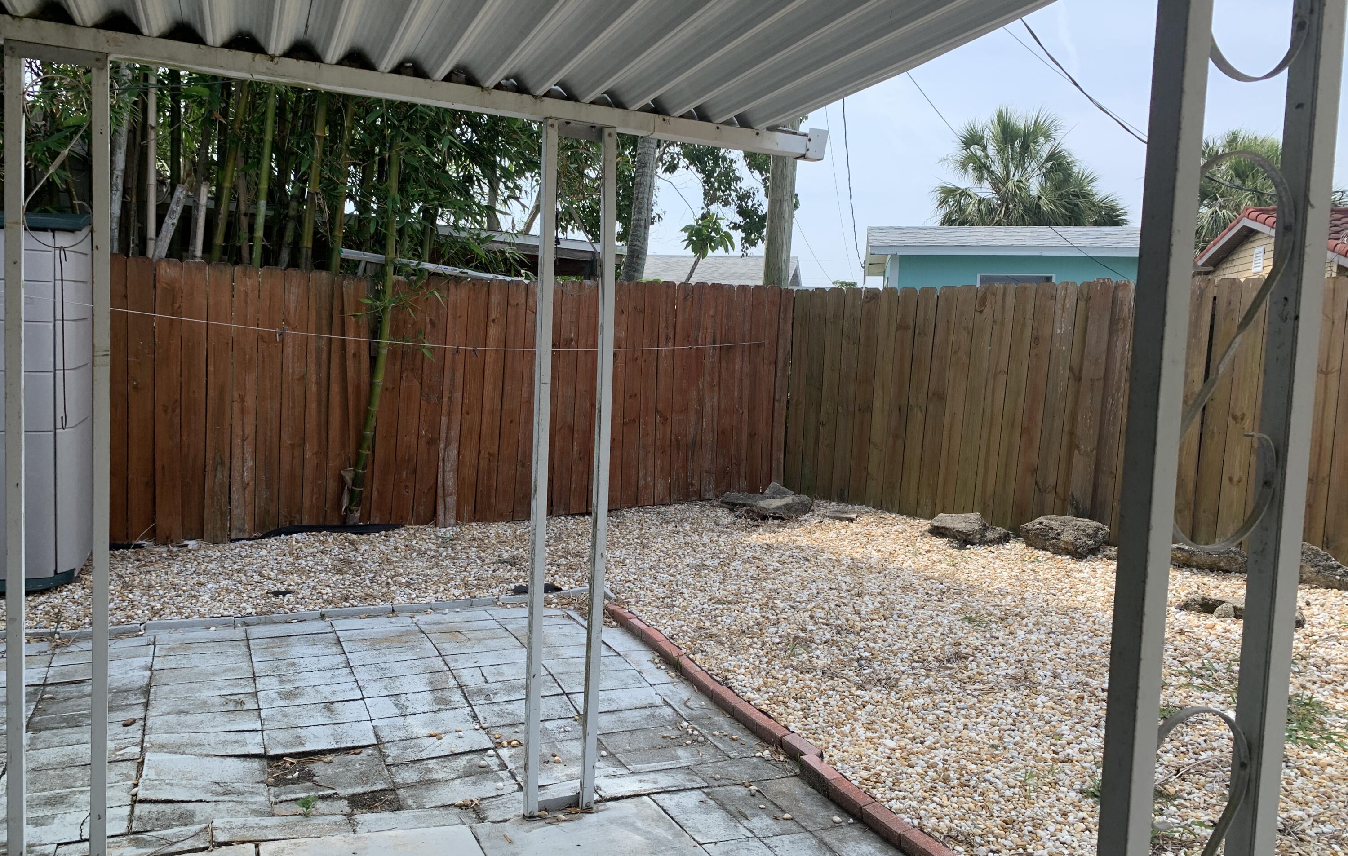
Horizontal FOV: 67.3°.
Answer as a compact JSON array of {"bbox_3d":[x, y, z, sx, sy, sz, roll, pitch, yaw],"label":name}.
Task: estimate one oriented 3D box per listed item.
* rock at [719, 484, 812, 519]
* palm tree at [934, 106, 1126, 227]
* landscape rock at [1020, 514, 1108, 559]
[{"bbox_3d":[0.755,0.604,8.300,0.720,0.230,0.480,3,5,0],"label":"rock"},{"bbox_3d":[7.204,-3.241,21.281,4.100,6.719,4.100,4,5,19],"label":"palm tree"},{"bbox_3d":[2.690,0.746,7.000,0.560,0.250,0.400,5,5,29],"label":"landscape rock"}]

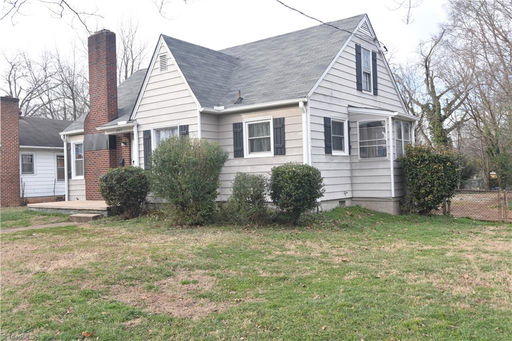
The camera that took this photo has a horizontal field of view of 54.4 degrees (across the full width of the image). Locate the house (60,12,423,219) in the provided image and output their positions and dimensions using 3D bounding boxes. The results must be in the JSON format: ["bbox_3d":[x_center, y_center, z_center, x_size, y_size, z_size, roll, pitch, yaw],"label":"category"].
[{"bbox_3d":[-0.581,-1.821,18.851,13.000,6.600,8.850,-3,-1,37],"label":"house"}]

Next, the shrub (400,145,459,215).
[{"bbox_3d":[5.056,0.262,14.500,1.660,2.030,1.600,-3,-1,37],"label":"shrub"}]

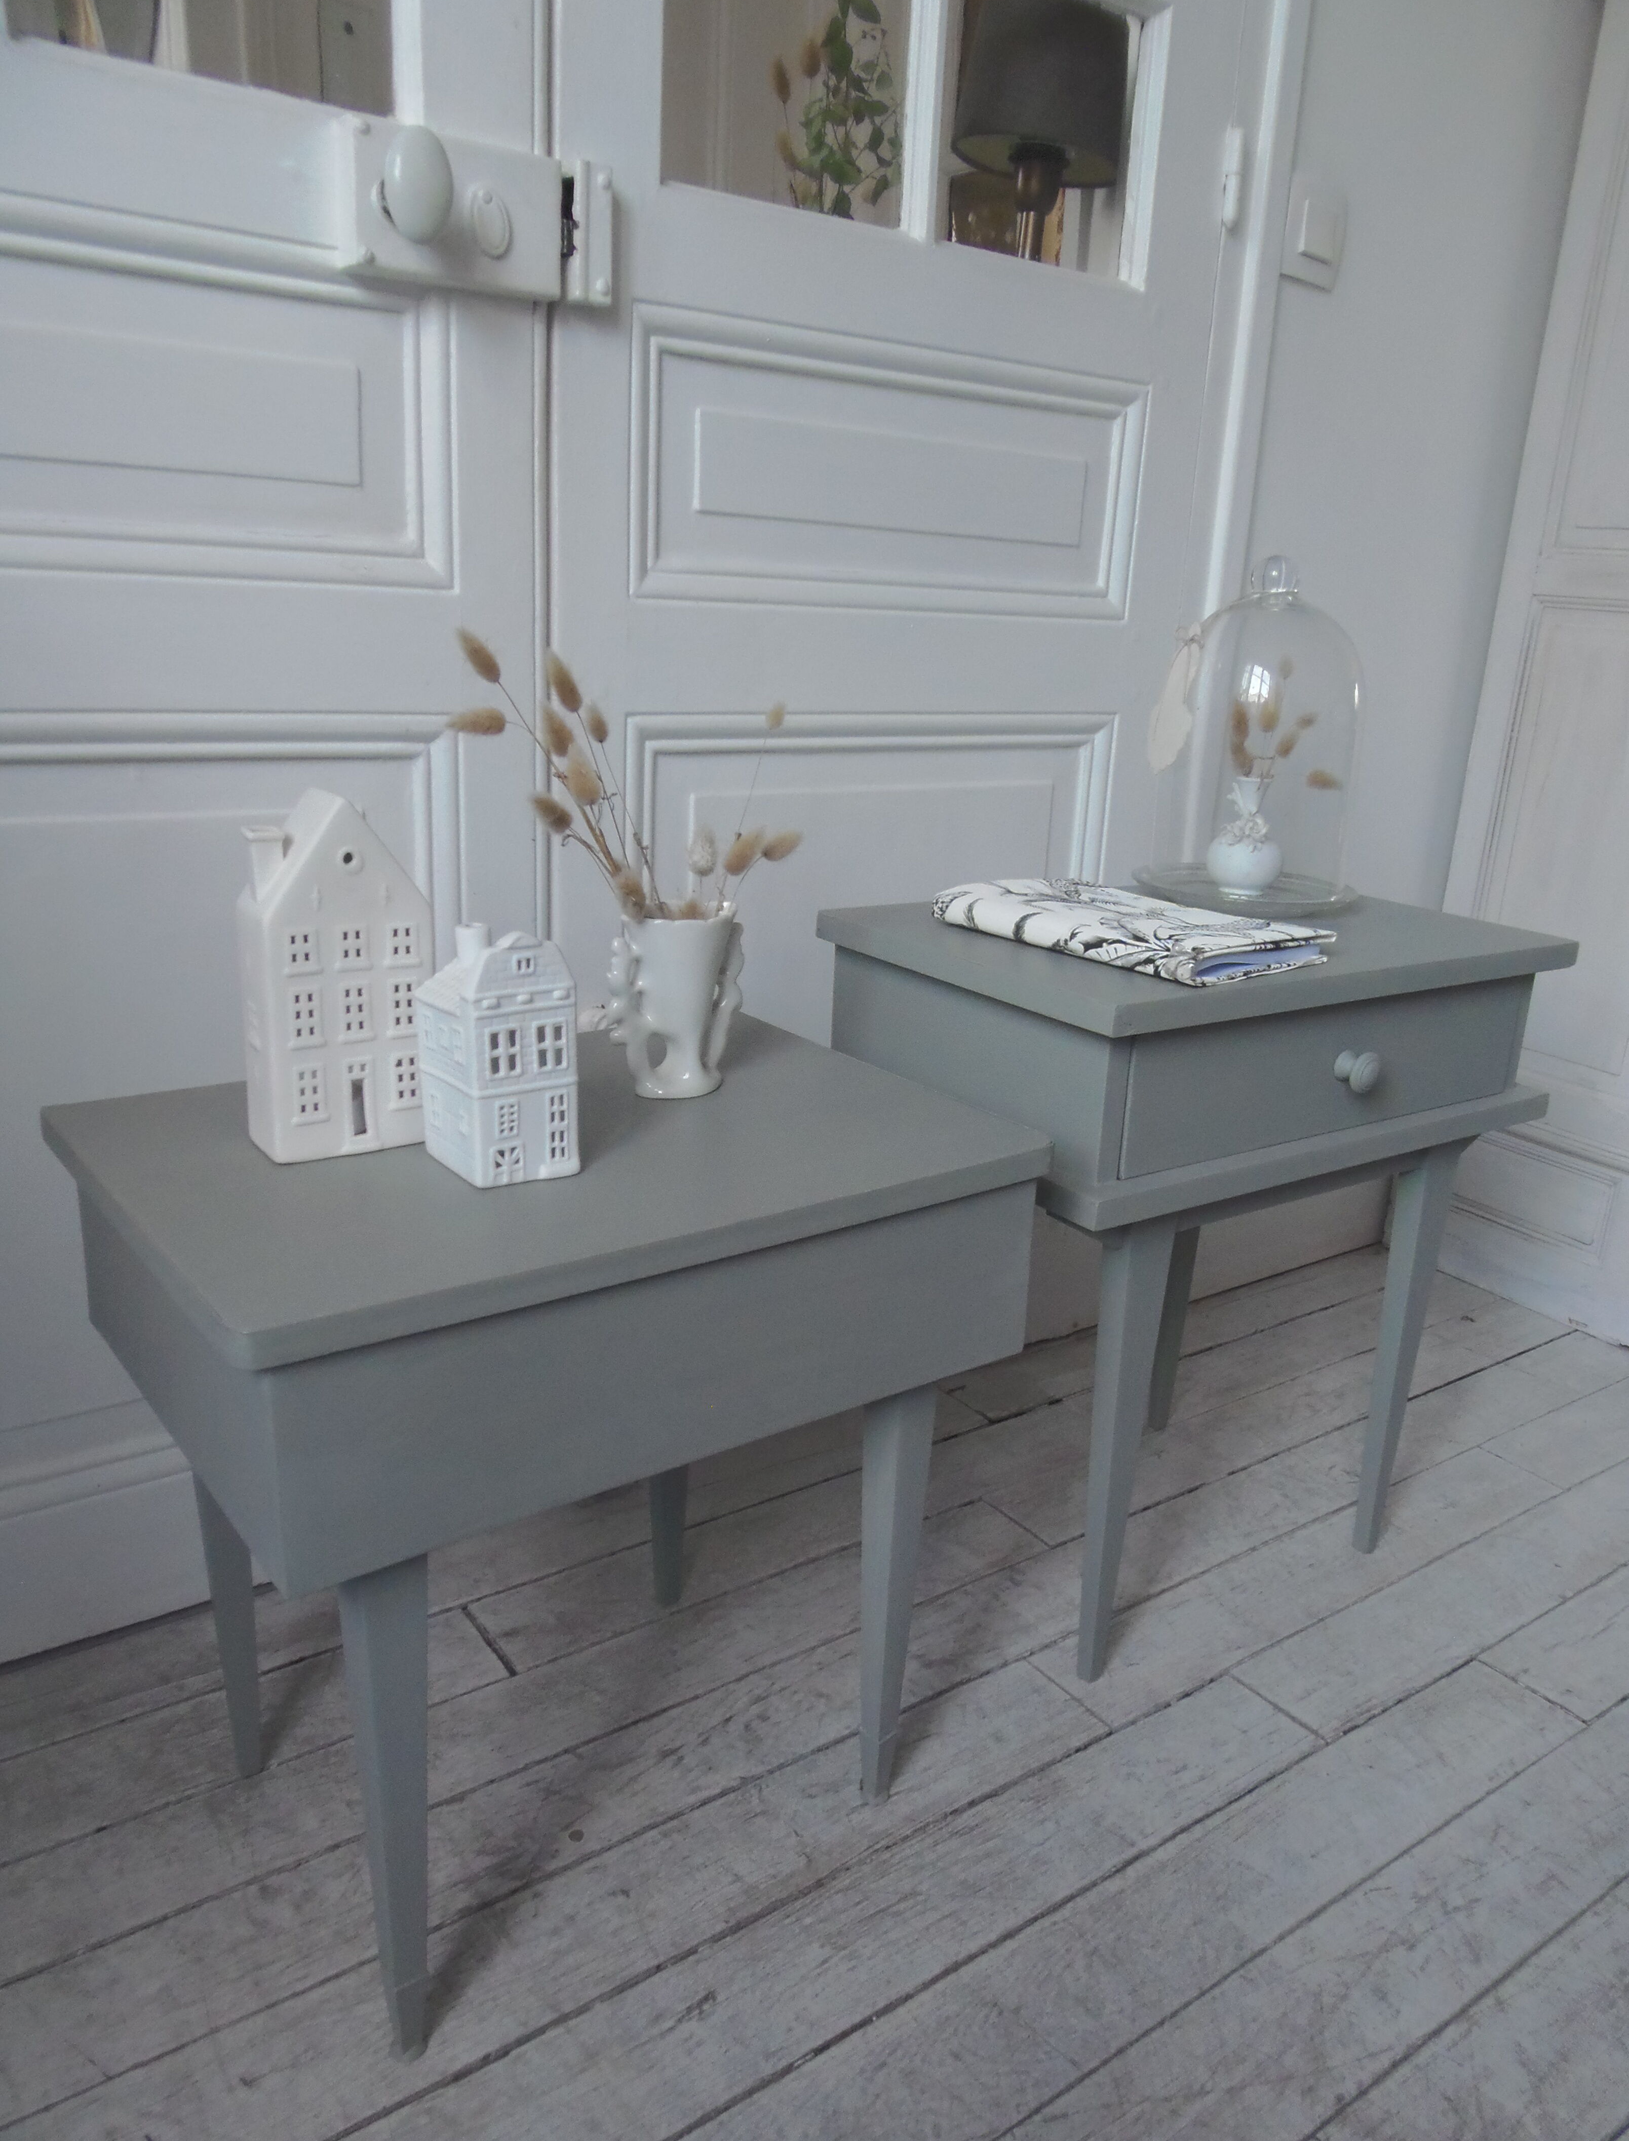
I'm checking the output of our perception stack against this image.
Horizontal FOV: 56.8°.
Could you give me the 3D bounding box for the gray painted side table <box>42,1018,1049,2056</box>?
[{"bbox_3d":[-0.168,0.260,0.973,0.489,0.473,0.351,-10,21,-37],"label":"gray painted side table"}]

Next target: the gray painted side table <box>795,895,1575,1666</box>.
[{"bbox_3d":[0.300,0.155,1.267,0.527,0.554,0.328,-8,20,-34],"label":"gray painted side table"}]

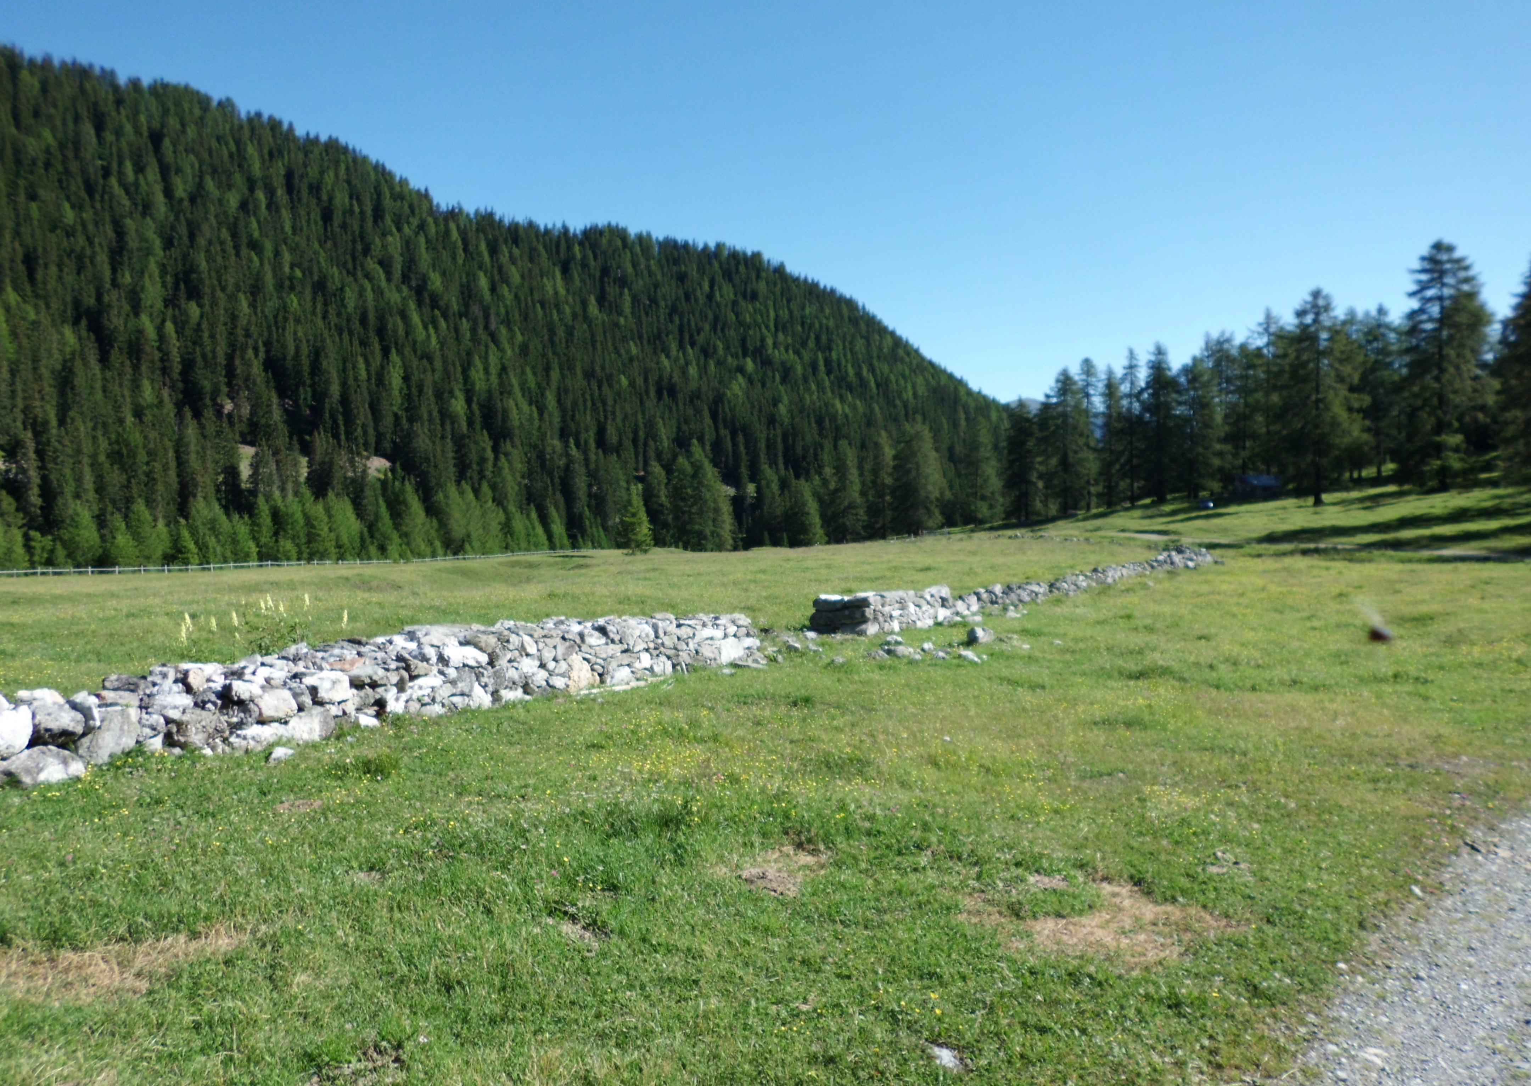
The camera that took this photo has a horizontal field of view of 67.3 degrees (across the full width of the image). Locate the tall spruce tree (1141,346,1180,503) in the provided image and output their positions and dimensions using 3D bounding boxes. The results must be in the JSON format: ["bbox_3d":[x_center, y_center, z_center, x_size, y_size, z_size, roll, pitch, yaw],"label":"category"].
[{"bbox_3d":[50.878,-15.317,148.000,4.778,20.320,4.778,0,1,0],"label":"tall spruce tree"}]

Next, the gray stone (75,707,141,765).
[{"bbox_3d":[-4.601,1.352,8.050,0.340,0.400,0.420,0,1,28],"label":"gray stone"}]

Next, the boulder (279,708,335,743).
[{"bbox_3d":[-3.610,1.445,9.050,0.340,0.280,0.440,0,1,28],"label":"boulder"}]

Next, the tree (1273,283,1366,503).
[{"bbox_3d":[55.443,-14.533,115.000,9.050,21.531,9.050,0,1,0],"label":"tree"}]

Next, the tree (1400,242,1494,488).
[{"bbox_3d":[62.791,-16.428,106.000,8.342,22.823,8.342,0,1,0],"label":"tree"}]

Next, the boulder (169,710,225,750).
[{"bbox_3d":[-4.233,1.392,8.550,0.330,0.300,0.390,0,1,28],"label":"boulder"}]

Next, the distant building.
[{"bbox_3d":[66.263,-7.739,155.000,5.600,3.400,5.000,0,1,0],"label":"distant building"}]

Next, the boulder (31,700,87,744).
[{"bbox_3d":[-4.856,1.237,7.900,0.320,0.300,0.370,0,1,28],"label":"boulder"}]

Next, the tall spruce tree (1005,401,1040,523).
[{"bbox_3d":[40.160,-12.544,180.000,5.448,18.535,5.448,0,1,0],"label":"tall spruce tree"}]

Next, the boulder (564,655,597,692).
[{"bbox_3d":[-1.922,1.367,12.000,0.300,0.390,0.350,0,1,28],"label":"boulder"}]

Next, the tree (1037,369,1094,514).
[{"bbox_3d":[41.772,-14.146,160.000,7.587,20.137,7.587,0,1,0],"label":"tree"}]

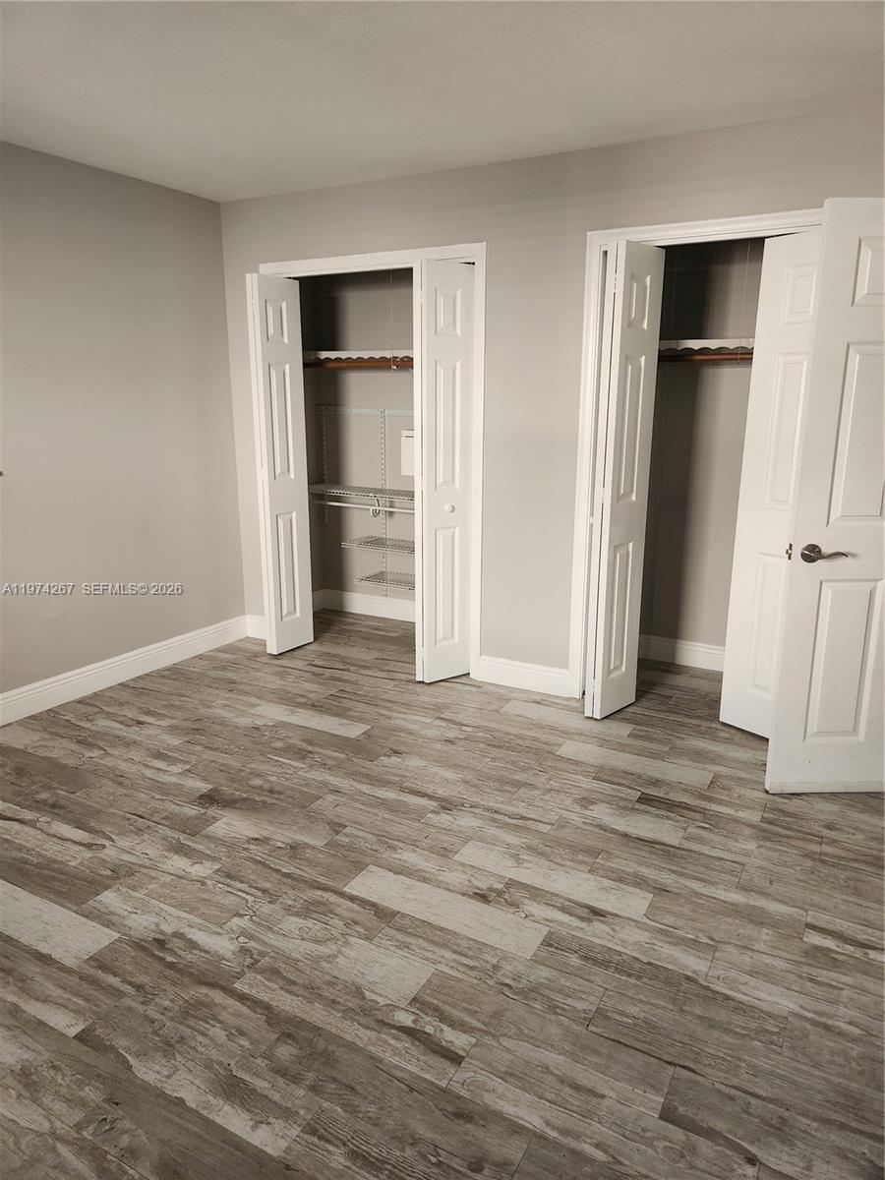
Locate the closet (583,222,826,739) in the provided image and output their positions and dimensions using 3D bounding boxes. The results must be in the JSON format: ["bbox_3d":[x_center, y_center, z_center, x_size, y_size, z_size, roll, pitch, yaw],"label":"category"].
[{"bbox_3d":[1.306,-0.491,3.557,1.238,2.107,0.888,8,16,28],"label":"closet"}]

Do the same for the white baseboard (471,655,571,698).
[{"bbox_3d":[0.393,0.432,3.928,0.494,0.135,0.030,8,16,28],"label":"white baseboard"}]

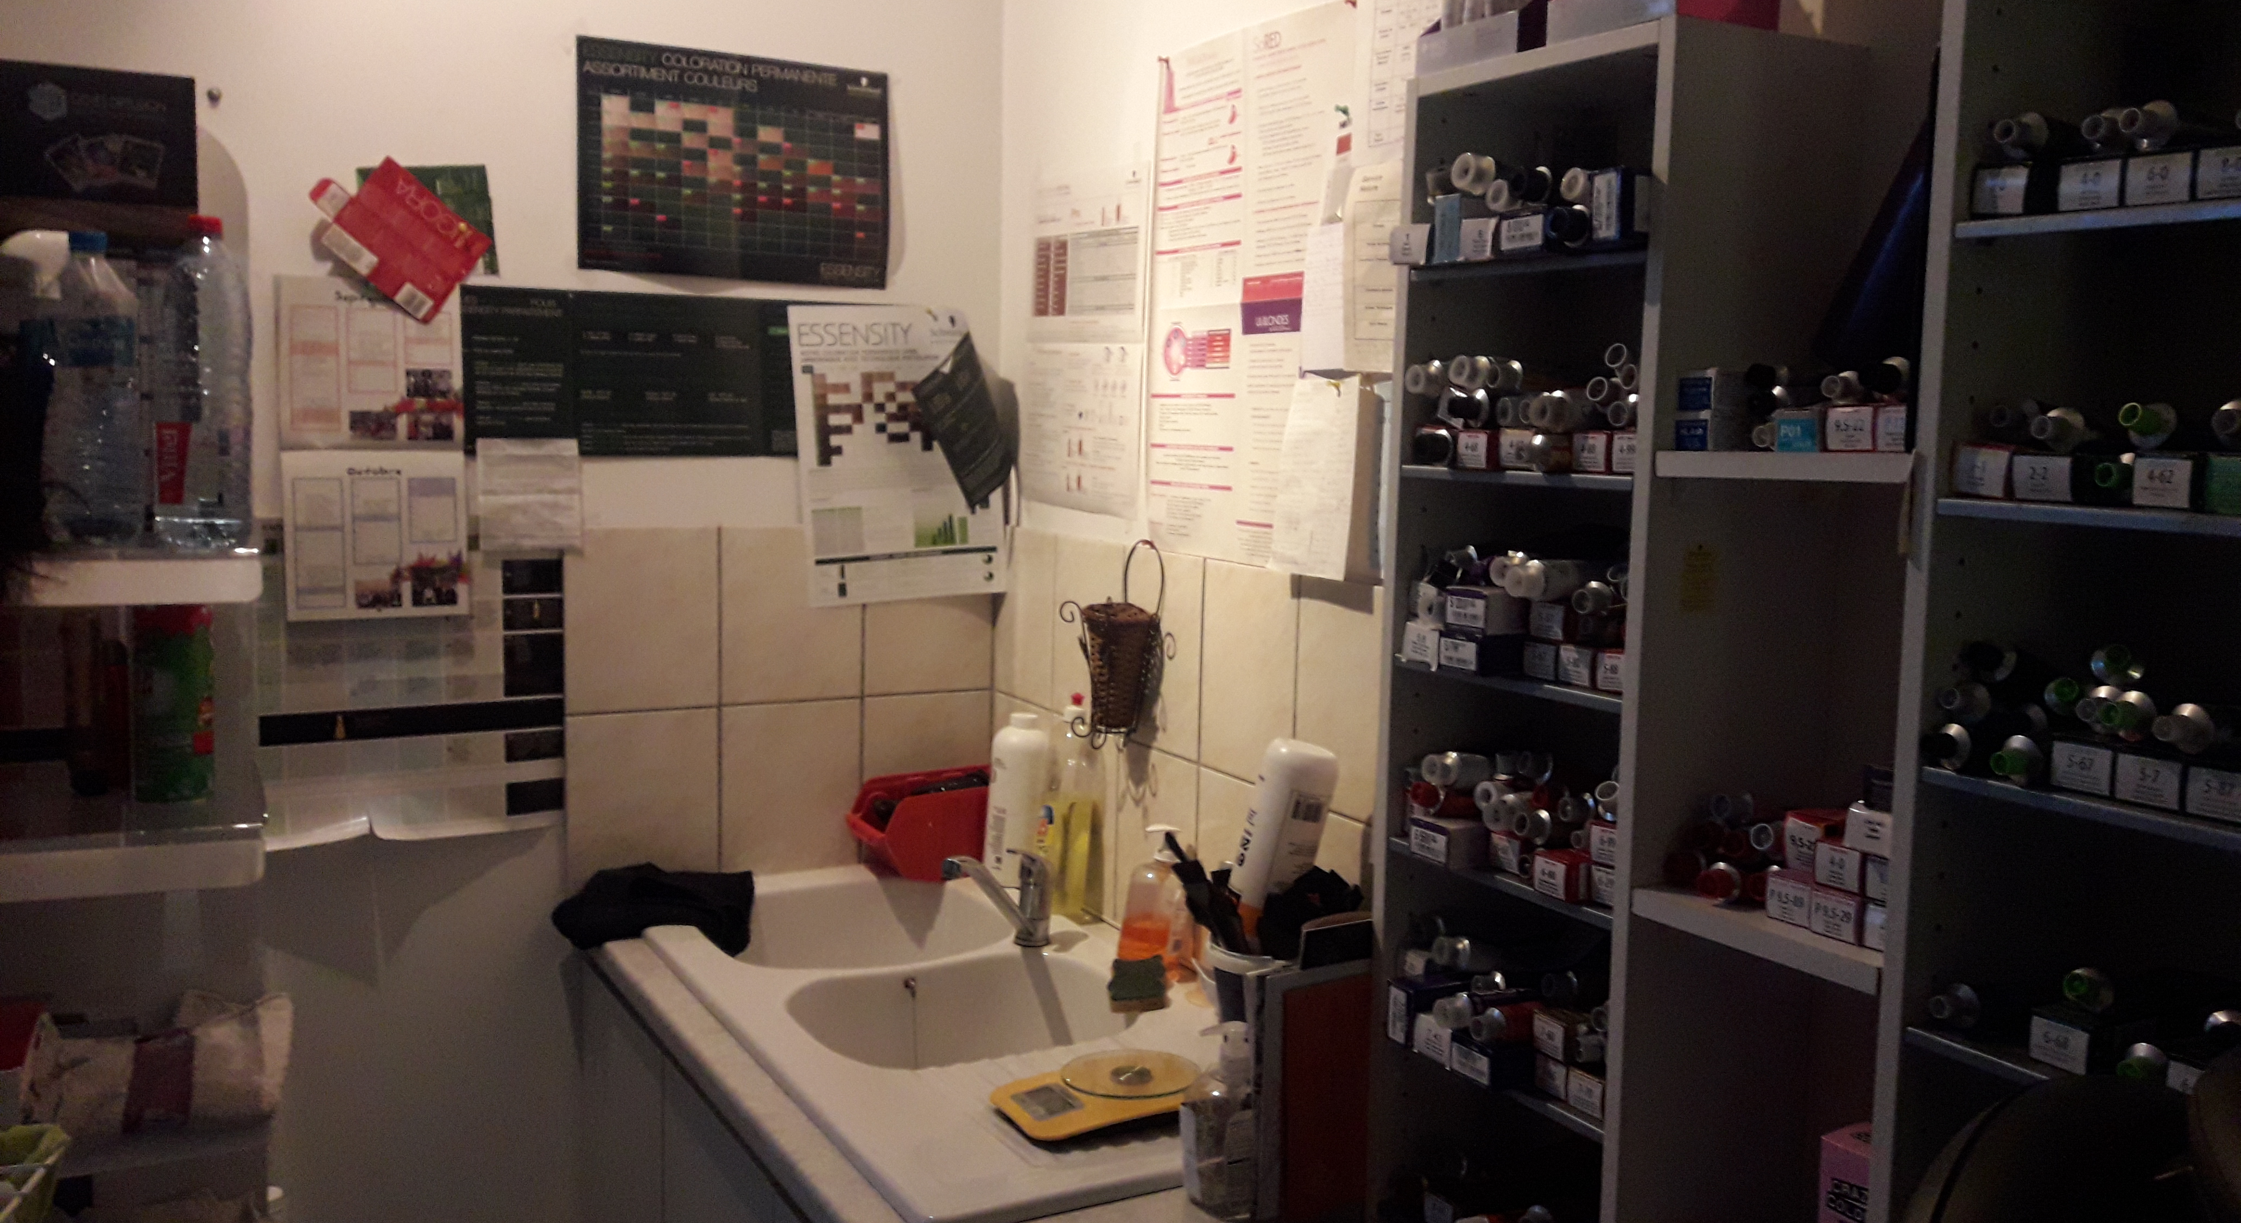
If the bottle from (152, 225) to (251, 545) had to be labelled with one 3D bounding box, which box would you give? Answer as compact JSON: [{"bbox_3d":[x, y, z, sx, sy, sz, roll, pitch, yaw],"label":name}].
[{"bbox_3d":[-0.911,-0.226,1.793,0.084,0.322,0.084,-2,7,-27],"label":"bottle"}]

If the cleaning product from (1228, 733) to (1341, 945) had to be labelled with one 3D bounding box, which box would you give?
[{"bbox_3d":[0.159,0.244,1.847,0.065,0.225,0.075,13,7,4],"label":"cleaning product"}]

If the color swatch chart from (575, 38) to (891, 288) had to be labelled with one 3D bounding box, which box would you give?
[{"bbox_3d":[-0.506,-0.591,2.417,0.420,0.295,0.018,-2,7,-27],"label":"color swatch chart"}]

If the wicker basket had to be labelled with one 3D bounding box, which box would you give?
[{"bbox_3d":[-0.024,0.038,2.236,0.120,0.255,0.165,-2,7,-27],"label":"wicker basket"}]

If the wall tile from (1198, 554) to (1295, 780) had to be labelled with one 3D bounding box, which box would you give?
[{"bbox_3d":[0.146,0.070,2.037,0.012,0.243,0.205,-2,7,-27],"label":"wall tile"}]

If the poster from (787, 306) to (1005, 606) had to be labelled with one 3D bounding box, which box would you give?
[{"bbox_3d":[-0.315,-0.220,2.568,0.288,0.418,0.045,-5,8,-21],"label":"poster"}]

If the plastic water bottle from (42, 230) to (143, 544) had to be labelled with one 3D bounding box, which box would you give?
[{"bbox_3d":[-1.042,-0.225,1.825,0.085,0.308,0.085,-2,7,-27],"label":"plastic water bottle"}]

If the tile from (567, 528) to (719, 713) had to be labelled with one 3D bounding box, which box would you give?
[{"bbox_3d":[-0.640,0.009,2.432,0.203,0.242,0.010,-2,7,-27],"label":"tile"}]

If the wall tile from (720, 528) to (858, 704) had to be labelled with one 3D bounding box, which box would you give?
[{"bbox_3d":[-0.458,0.004,2.526,0.203,0.242,0.010,-2,7,-27],"label":"wall tile"}]

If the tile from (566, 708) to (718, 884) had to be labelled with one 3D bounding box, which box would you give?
[{"bbox_3d":[-0.646,0.255,2.458,0.203,0.246,0.010,-2,7,-27],"label":"tile"}]

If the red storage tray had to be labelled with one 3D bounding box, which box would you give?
[{"bbox_3d":[-0.257,0.304,2.572,0.230,0.132,0.147,-2,7,-27],"label":"red storage tray"}]

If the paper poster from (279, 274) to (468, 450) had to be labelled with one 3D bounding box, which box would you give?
[{"bbox_3d":[-0.923,-0.304,2.241,0.212,0.205,0.008,-2,7,-27],"label":"paper poster"}]

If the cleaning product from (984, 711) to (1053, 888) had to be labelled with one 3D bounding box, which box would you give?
[{"bbox_3d":[-0.139,0.260,2.498,0.081,0.232,0.081,1,6,0],"label":"cleaning product"}]

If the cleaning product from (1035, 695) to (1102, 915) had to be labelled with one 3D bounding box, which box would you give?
[{"bbox_3d":[-0.067,0.255,2.371,0.060,0.297,0.085,-2,7,-27],"label":"cleaning product"}]

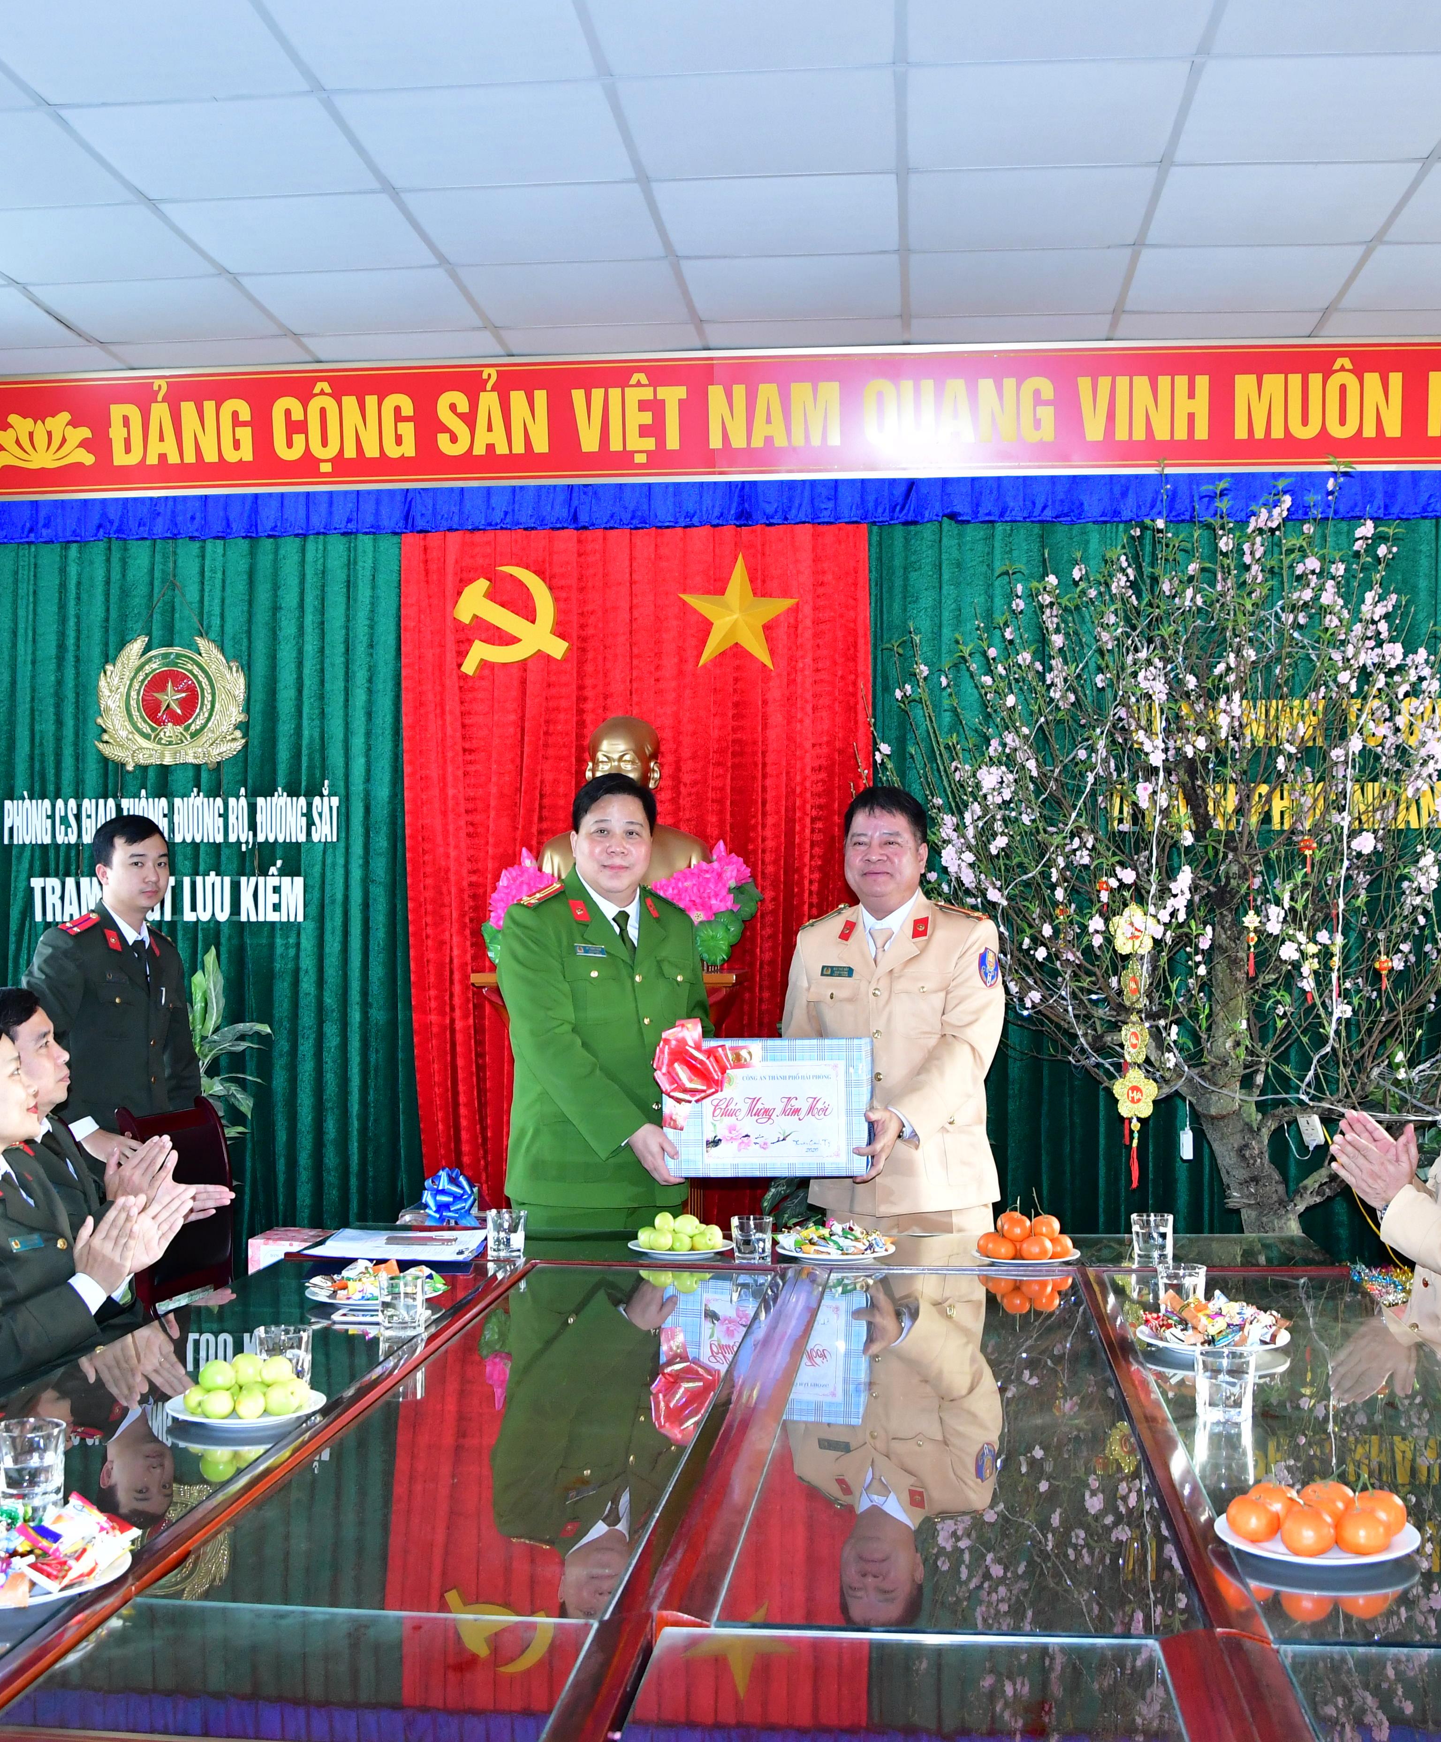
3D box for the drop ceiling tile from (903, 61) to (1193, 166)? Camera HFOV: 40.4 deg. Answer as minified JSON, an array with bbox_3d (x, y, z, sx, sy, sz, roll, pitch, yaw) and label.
[{"bbox_3d":[0.690,-1.626,4.205,0.600,0.020,0.590,0,-1,5],"label":"drop ceiling tile"}]

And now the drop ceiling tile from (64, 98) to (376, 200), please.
[{"bbox_3d":[-1.117,-1.648,4.466,0.595,0.018,0.570,0,-1,6],"label":"drop ceiling tile"}]

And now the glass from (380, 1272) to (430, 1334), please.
[{"bbox_3d":[-0.506,0.682,3.131,0.074,0.090,0.074,0,-1,6],"label":"glass"}]

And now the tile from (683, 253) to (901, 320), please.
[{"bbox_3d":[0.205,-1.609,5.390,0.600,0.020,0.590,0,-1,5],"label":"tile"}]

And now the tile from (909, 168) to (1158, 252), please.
[{"bbox_3d":[0.747,-1.616,4.767,0.600,0.020,0.580,0,-1,6],"label":"tile"}]

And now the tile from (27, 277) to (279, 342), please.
[{"bbox_3d":[-1.586,-1.600,5.569,0.600,0.020,0.580,0,-1,6],"label":"tile"}]

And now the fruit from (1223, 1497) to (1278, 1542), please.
[{"bbox_3d":[0.528,0.645,1.950,0.054,0.048,0.054,0,-1,5],"label":"fruit"}]

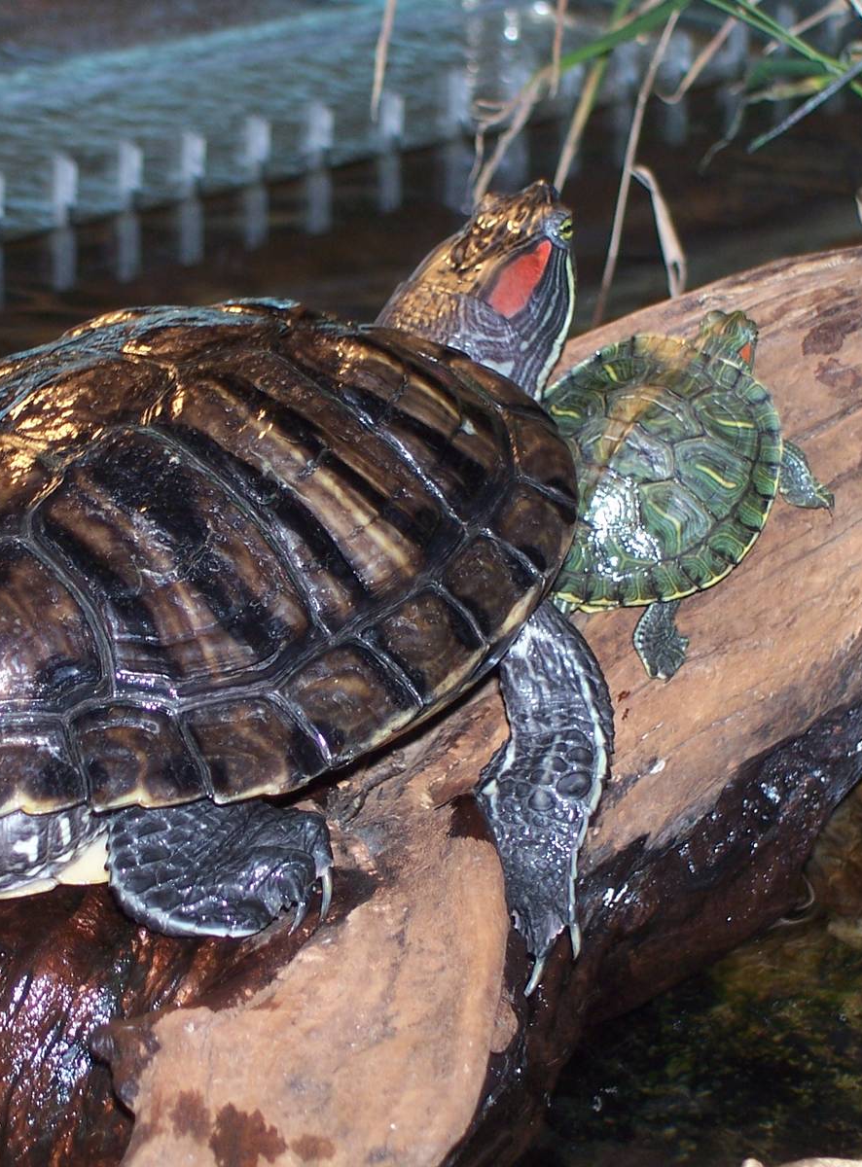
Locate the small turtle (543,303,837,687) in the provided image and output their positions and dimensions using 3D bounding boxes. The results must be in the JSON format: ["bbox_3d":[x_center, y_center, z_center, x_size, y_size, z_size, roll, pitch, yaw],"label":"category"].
[{"bbox_3d":[0.049,-0.029,1.250,0.079,0.033,0.093,21,57,19],"label":"small turtle"}]

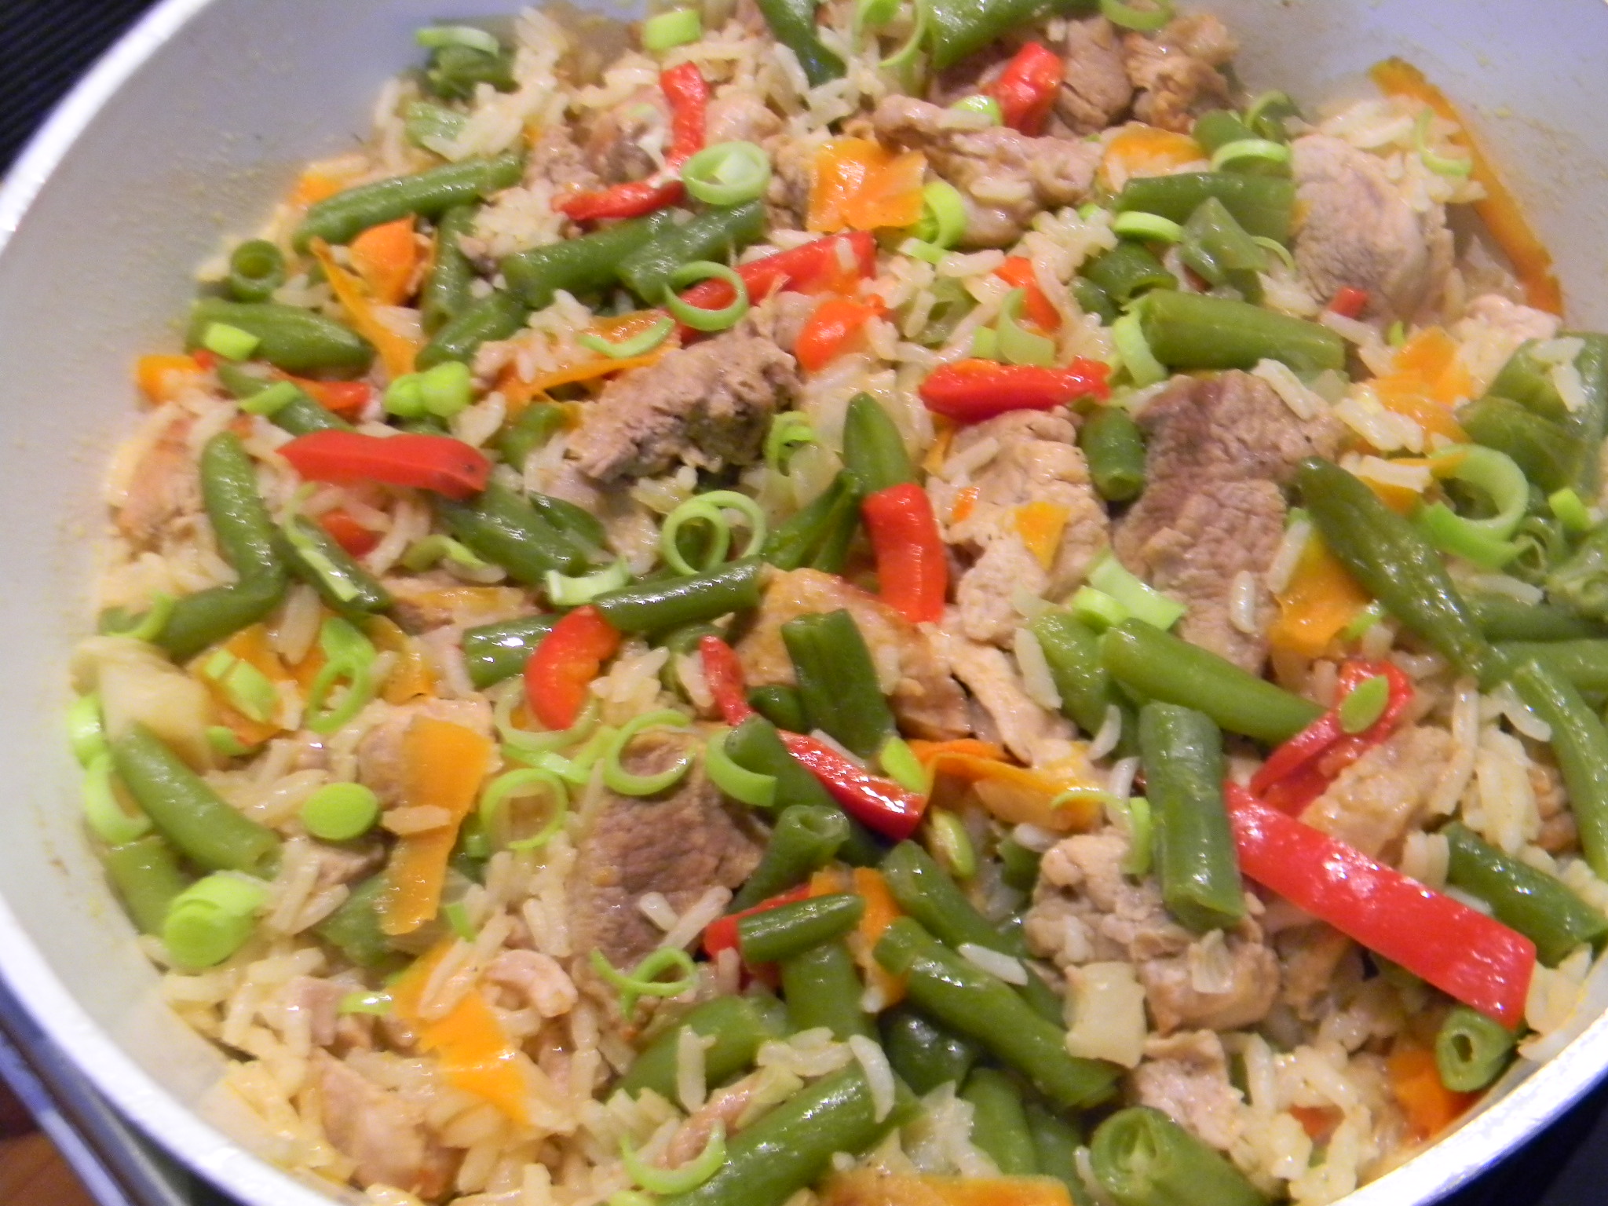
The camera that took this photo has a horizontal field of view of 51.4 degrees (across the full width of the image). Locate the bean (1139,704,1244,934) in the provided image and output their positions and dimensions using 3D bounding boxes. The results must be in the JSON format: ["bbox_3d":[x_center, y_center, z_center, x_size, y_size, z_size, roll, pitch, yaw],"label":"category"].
[{"bbox_3d":[0.052,0.029,0.224,0.010,0.009,0.028,-3,60,4],"label":"bean"}]

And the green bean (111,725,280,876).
[{"bbox_3d":[-0.095,0.030,0.260,0.037,0.008,0.010,35,70,23],"label":"green bean"}]

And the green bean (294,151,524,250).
[{"bbox_3d":[-0.075,-0.077,0.320,0.045,0.008,0.009,-20,60,-4],"label":"green bean"}]

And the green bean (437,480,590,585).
[{"bbox_3d":[-0.049,-0.012,0.278,0.029,0.009,0.010,31,68,21],"label":"green bean"}]

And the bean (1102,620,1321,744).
[{"bbox_3d":[0.061,0.012,0.248,0.034,0.009,0.009,21,65,17],"label":"bean"}]

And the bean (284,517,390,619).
[{"bbox_3d":[-0.079,-0.006,0.281,0.026,0.007,0.007,37,71,24],"label":"bean"}]

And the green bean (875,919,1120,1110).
[{"bbox_3d":[0.024,0.053,0.213,0.032,0.009,0.009,29,67,20],"label":"green bean"}]

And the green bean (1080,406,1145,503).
[{"bbox_3d":[0.048,-0.023,0.258,0.009,0.009,0.011,-6,59,2],"label":"green bean"}]

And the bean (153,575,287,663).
[{"bbox_3d":[-0.097,0.003,0.278,0.023,0.008,0.008,-23,61,-6],"label":"bean"}]

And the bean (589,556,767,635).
[{"bbox_3d":[-0.019,-0.001,0.249,0.026,0.007,0.007,-10,59,0],"label":"bean"}]

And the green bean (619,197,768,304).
[{"bbox_3d":[-0.018,-0.060,0.285,0.025,0.008,0.008,-23,60,-7],"label":"green bean"}]

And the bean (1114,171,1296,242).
[{"bbox_3d":[0.067,-0.067,0.282,0.029,0.009,0.010,6,60,9],"label":"bean"}]

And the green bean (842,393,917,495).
[{"bbox_3d":[0.013,-0.025,0.277,0.010,0.009,0.024,-13,60,-1],"label":"green bean"}]

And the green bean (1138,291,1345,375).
[{"bbox_3d":[0.069,-0.042,0.266,0.031,0.010,0.011,8,61,10],"label":"green bean"}]

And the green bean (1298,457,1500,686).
[{"bbox_3d":[0.090,-0.005,0.254,0.010,0.010,0.043,-28,61,-9],"label":"green bean"}]

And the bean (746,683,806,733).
[{"bbox_3d":[-0.001,0.016,0.243,0.013,0.007,0.007,14,62,14],"label":"bean"}]

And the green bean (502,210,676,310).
[{"bbox_3d":[-0.036,-0.059,0.288,0.030,0.008,0.008,-18,60,-5],"label":"green bean"}]

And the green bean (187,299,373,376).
[{"bbox_3d":[-0.089,-0.045,0.285,0.031,0.009,0.010,7,61,10],"label":"green bean"}]

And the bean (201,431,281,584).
[{"bbox_3d":[-0.096,-0.017,0.288,0.010,0.008,0.033,-24,61,-7],"label":"bean"}]

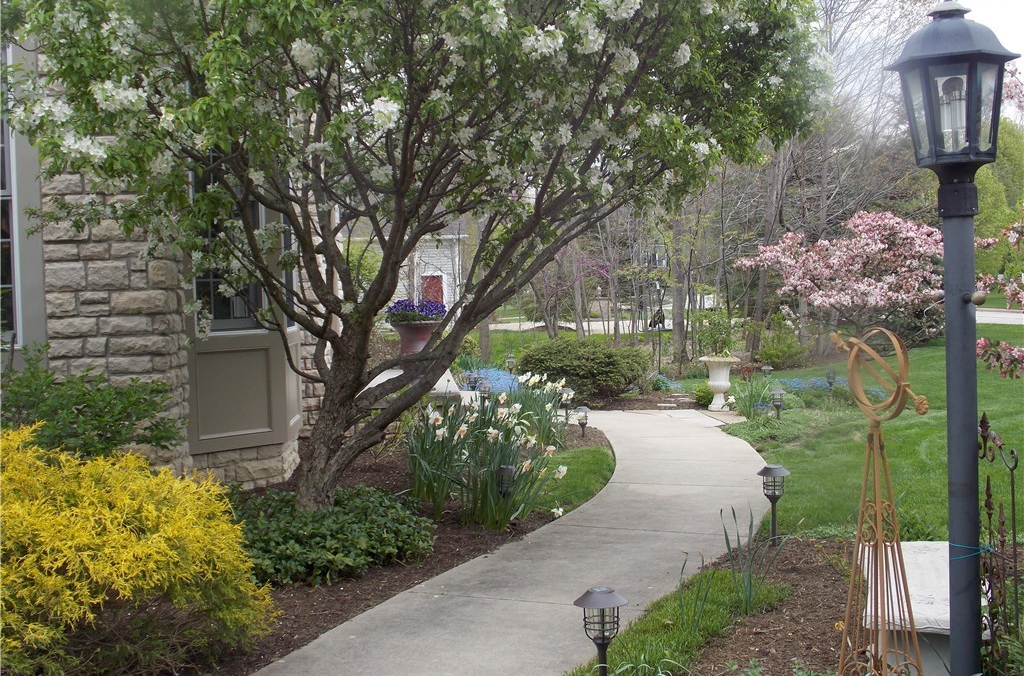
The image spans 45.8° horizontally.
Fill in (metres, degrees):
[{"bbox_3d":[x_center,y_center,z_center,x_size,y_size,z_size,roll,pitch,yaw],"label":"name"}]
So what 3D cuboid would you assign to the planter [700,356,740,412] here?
[{"bbox_3d":[2.504,0.554,14.600,0.490,0.680,0.490,-1,2,10],"label":"planter"}]

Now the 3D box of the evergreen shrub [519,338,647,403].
[{"bbox_3d":[1.010,0.453,16.900,1.800,0.920,1.600,-1,2,3],"label":"evergreen shrub"}]

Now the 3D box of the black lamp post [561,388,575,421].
[{"bbox_3d":[0.648,0.785,14.100,0.170,0.400,0.170,-1,2,3],"label":"black lamp post"}]

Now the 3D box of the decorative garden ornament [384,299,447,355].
[{"bbox_3d":[-1.084,-0.028,13.700,0.680,0.840,0.660,-2,2,-5],"label":"decorative garden ornament"}]

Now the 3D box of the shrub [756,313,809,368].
[{"bbox_3d":[5.266,0.049,23.700,1.080,1.120,1.000,-1,2,13],"label":"shrub"}]

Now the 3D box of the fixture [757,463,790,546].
[{"bbox_3d":[1.404,0.895,6.500,0.172,0.440,0.172,-1,2,12],"label":"fixture"}]

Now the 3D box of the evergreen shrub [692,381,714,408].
[{"bbox_3d":[2.413,0.702,15.200,0.340,0.370,0.340,-1,2,9],"label":"evergreen shrub"}]

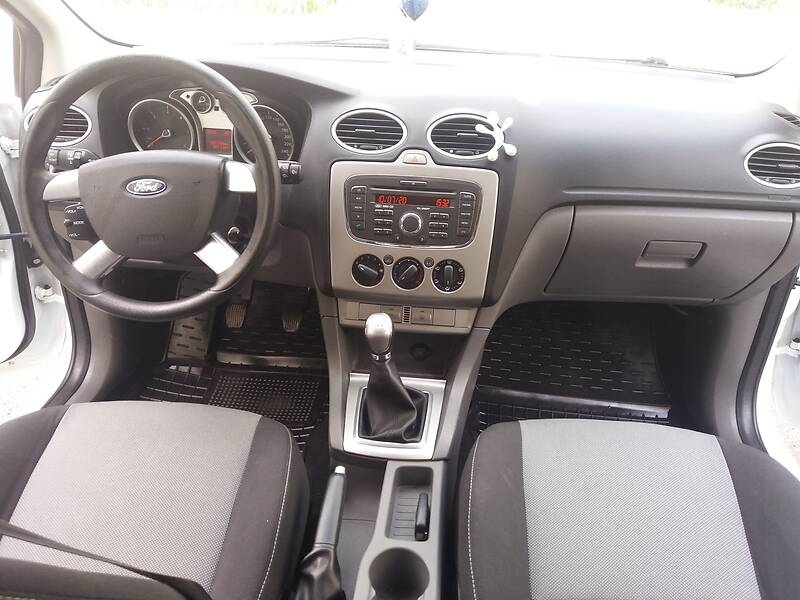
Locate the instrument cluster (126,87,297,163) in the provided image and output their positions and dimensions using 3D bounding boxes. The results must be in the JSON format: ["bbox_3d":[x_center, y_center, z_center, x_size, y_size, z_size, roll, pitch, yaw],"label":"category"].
[{"bbox_3d":[-0.338,-0.312,1.165,0.310,0.145,0.060,4,9,1],"label":"instrument cluster"}]

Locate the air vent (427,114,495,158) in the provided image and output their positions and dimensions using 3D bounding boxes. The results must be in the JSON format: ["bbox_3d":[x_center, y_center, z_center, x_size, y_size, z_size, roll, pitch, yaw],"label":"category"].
[{"bbox_3d":[0.110,-0.276,1.100,0.124,0.080,0.035,4,7,1],"label":"air vent"}]

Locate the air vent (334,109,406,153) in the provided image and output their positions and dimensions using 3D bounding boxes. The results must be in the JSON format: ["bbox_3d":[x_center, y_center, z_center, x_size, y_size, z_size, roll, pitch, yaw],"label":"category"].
[{"bbox_3d":[-0.052,-0.288,1.100,0.124,0.080,0.035,4,7,1],"label":"air vent"}]

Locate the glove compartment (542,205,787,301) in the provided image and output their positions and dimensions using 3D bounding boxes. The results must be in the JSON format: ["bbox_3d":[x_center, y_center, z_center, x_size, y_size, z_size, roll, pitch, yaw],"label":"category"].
[{"bbox_3d":[0.478,-0.055,1.166,0.380,0.205,0.085,2,39,-1],"label":"glove compartment"}]

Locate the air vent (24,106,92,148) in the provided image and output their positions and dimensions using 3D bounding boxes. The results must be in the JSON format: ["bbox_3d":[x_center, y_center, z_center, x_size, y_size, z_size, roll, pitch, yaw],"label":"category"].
[{"bbox_3d":[-0.601,-0.304,1.135,0.122,0.080,0.035,6,12,5],"label":"air vent"}]

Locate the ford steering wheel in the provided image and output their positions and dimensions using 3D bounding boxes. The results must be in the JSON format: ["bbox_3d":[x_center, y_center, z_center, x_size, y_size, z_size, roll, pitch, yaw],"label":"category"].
[{"bbox_3d":[-0.359,-0.160,0.948,0.375,0.375,0.105,1,6,2],"label":"ford steering wheel"}]

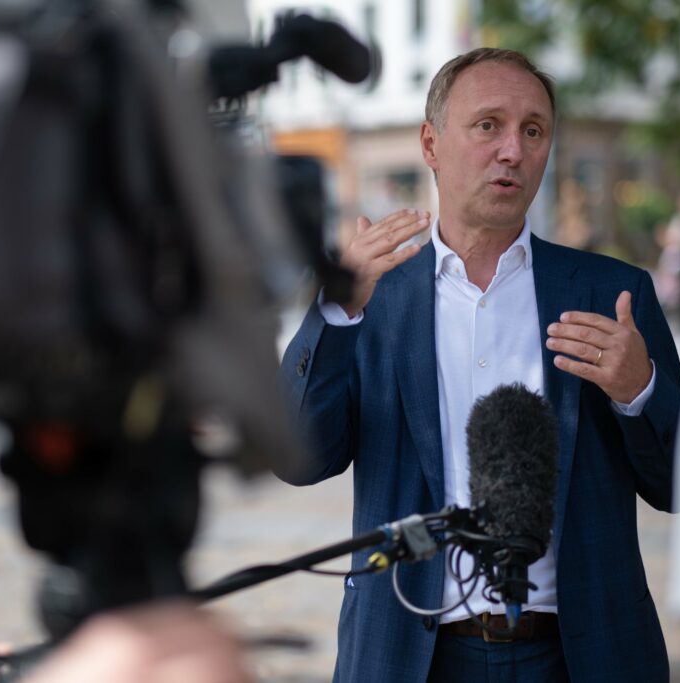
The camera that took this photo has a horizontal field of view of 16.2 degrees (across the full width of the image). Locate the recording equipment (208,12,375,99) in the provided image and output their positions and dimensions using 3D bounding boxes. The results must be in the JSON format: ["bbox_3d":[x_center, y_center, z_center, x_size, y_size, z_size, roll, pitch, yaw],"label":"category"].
[{"bbox_3d":[-0.037,-0.240,2.020,0.055,0.080,0.260,1,3,22],"label":"recording equipment"}]

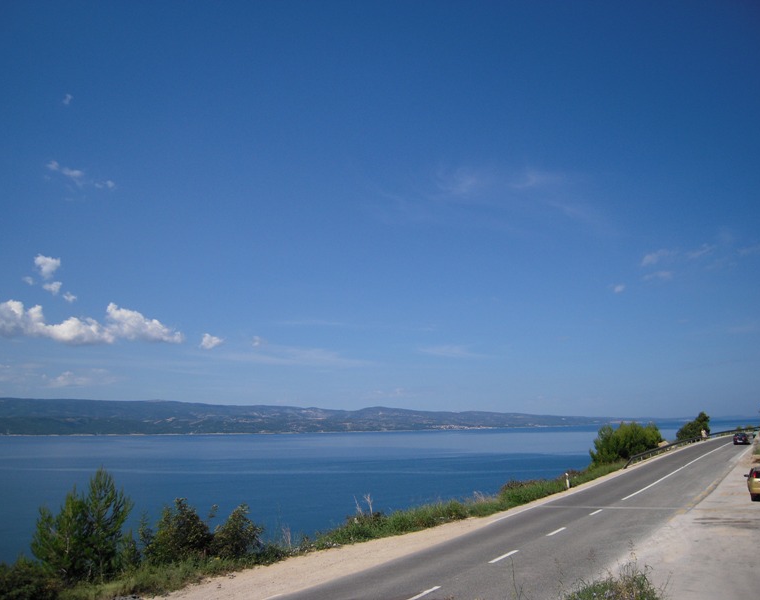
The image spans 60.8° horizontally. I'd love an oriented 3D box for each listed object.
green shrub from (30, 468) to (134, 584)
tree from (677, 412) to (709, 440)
[{"bbox_3d":[-7.434,5.612,16.200,2.320,2.700,2.090,4,-12,-24],"label":"green shrub"},{"bbox_3d":[51.324,20.794,106.000,5.030,4.660,4.630,-6,-12,25],"label":"tree"}]

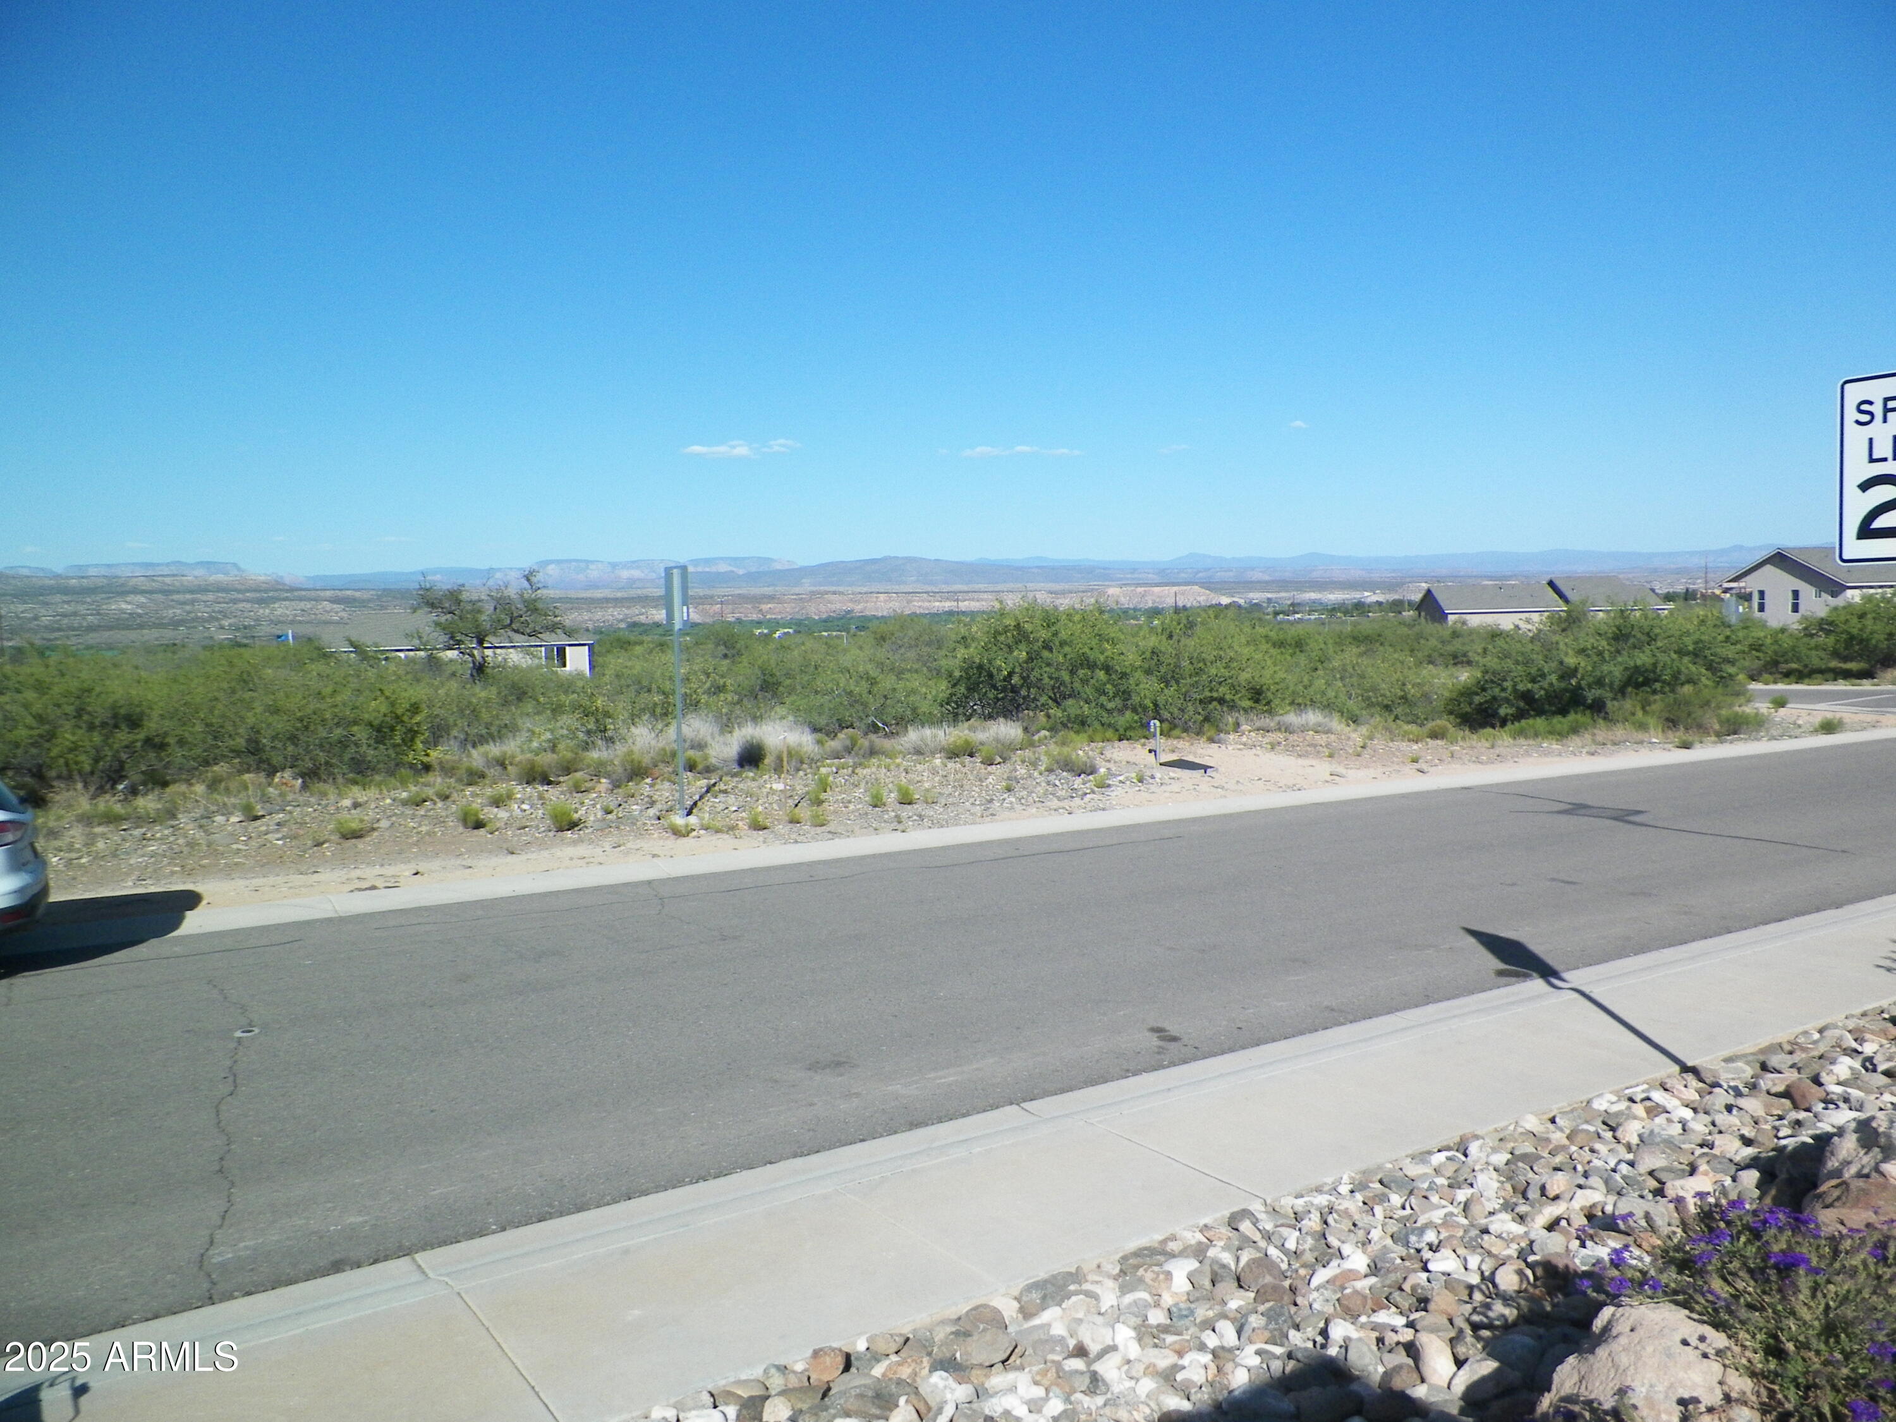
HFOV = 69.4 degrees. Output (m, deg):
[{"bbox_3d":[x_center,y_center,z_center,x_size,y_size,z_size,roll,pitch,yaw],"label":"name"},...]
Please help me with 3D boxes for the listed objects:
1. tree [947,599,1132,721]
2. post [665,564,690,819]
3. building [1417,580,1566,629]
[{"bbox_3d":[1.839,-0.927,27.200,3.600,2.450,3.300,-1,5,0],"label":"tree"},{"bbox_3d":[-3.232,-0.216,16.400,0.070,3.040,0.600,-4,6,-35],"label":"post"},{"bbox_3d":[42.141,-7.511,106.000,9.500,4.600,8.800,0,5,2],"label":"building"}]

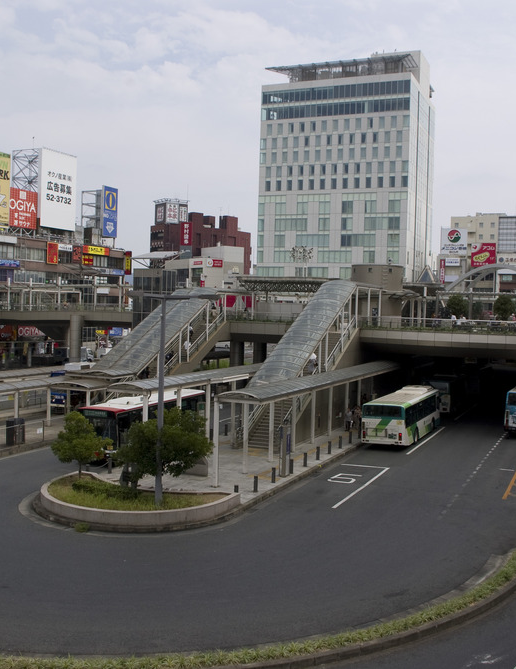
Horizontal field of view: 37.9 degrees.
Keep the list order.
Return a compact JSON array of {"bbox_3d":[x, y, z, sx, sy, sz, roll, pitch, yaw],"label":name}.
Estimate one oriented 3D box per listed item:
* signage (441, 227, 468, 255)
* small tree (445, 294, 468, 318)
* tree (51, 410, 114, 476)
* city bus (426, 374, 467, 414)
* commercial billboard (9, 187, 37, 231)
[{"bbox_3d":[40.469,-19.099,155.000,5.400,5.700,0.600,2,2,19],"label":"signage"},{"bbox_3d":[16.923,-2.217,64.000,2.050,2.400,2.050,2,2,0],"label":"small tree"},{"bbox_3d":[-7.898,4.910,33.478,2.750,2.960,2.750,1,2,0],"label":"tree"},{"bbox_3d":[15.232,4.527,60.591,2.490,3.040,10.400,2,2,25],"label":"city bus"},{"bbox_3d":[-34.154,-18.236,108.907,0.400,5.495,5.570,2,2,25],"label":"commercial billboard"}]

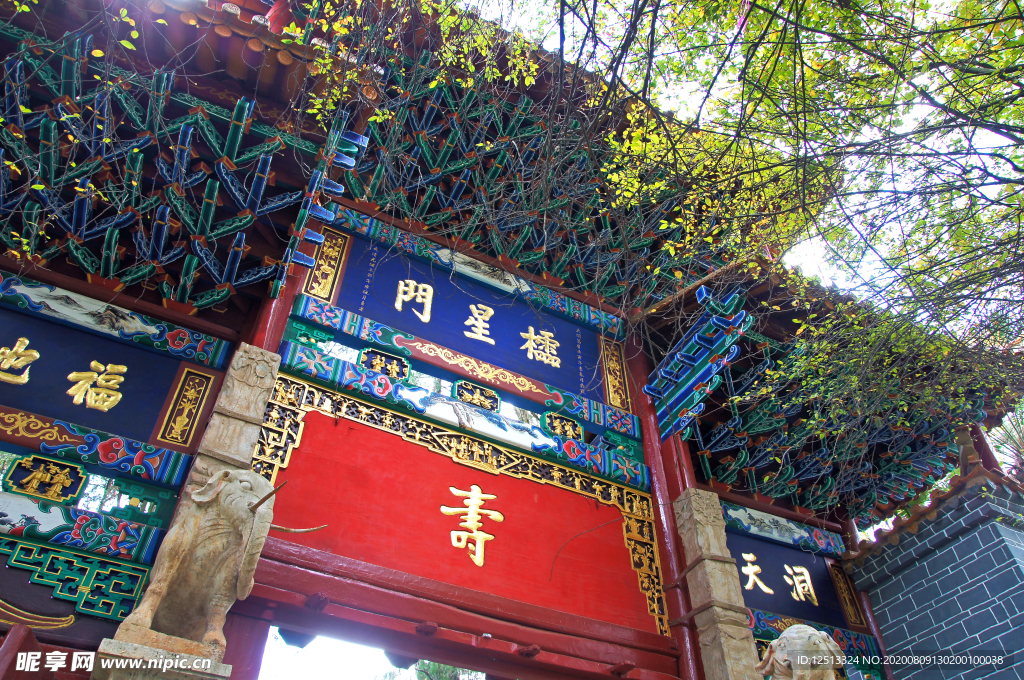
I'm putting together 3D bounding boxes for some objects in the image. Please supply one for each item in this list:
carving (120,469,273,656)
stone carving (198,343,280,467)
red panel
[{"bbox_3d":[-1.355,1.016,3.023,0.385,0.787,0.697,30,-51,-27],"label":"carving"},{"bbox_3d":[-1.607,0.407,4.238,0.287,0.779,0.205,21,-47,-19],"label":"stone carving"},{"bbox_3d":[-0.246,1.244,5.059,3.165,1.107,0.061,21,-47,-19],"label":"red panel"}]

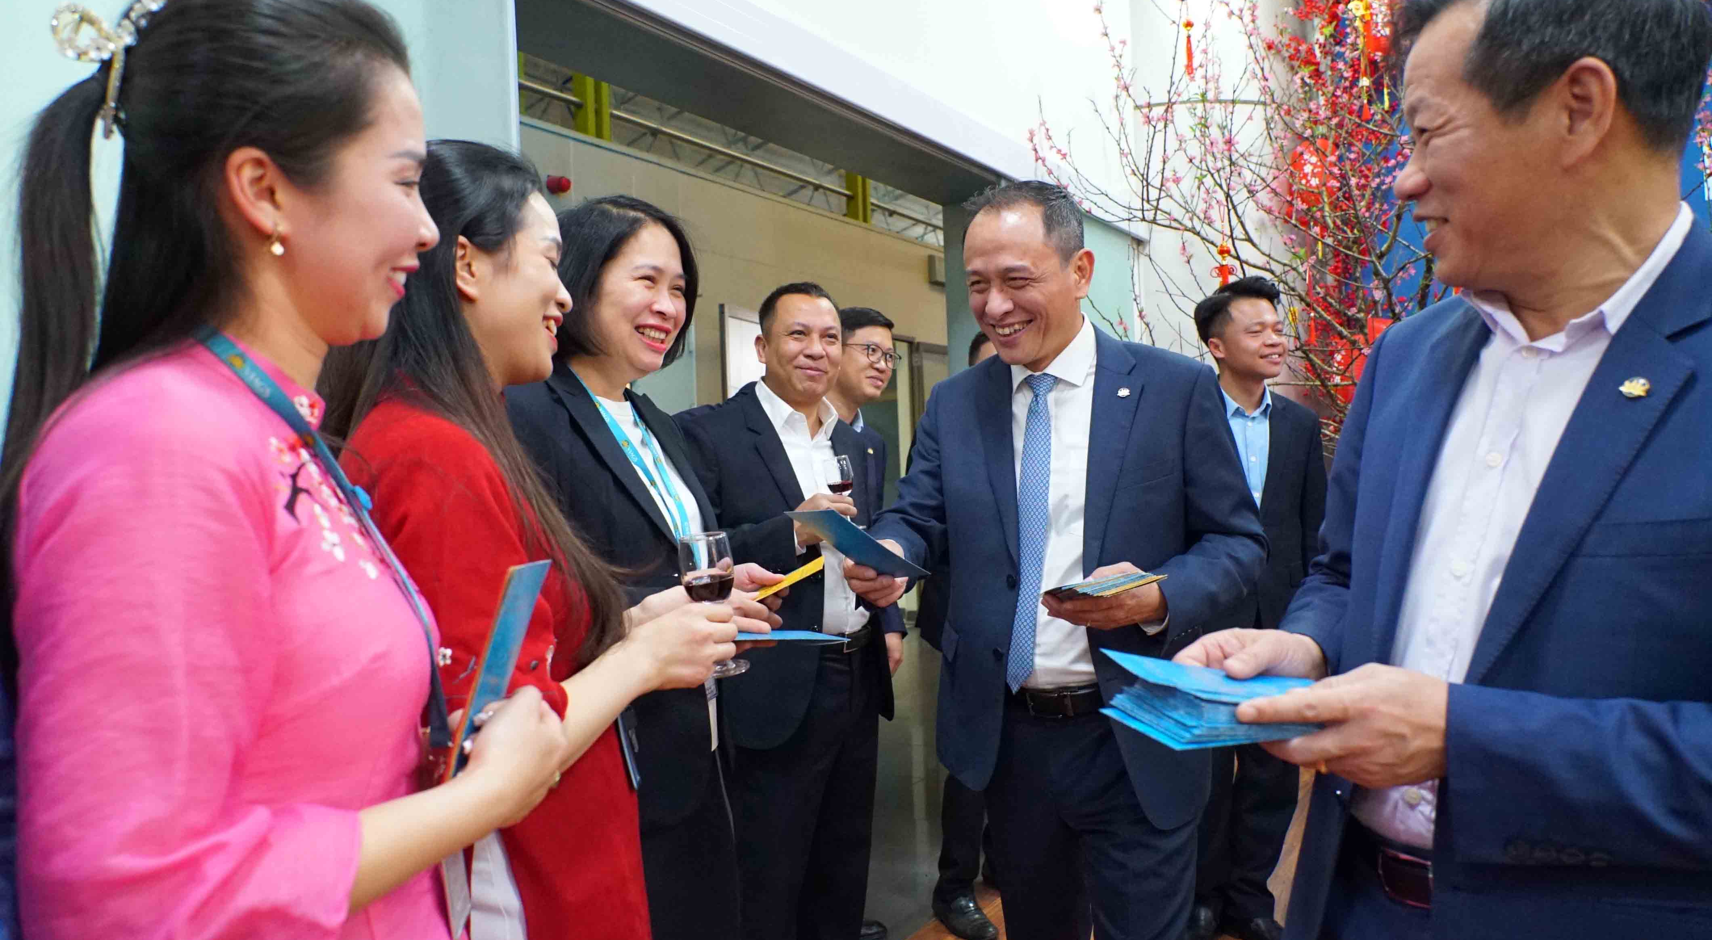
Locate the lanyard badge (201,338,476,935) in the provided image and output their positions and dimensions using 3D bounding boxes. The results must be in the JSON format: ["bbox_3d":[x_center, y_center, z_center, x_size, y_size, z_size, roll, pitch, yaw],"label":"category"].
[{"bbox_3d":[-0.362,0.112,0.790,0.185,0.445,0.150,-2,1,-13],"label":"lanyard badge"}]

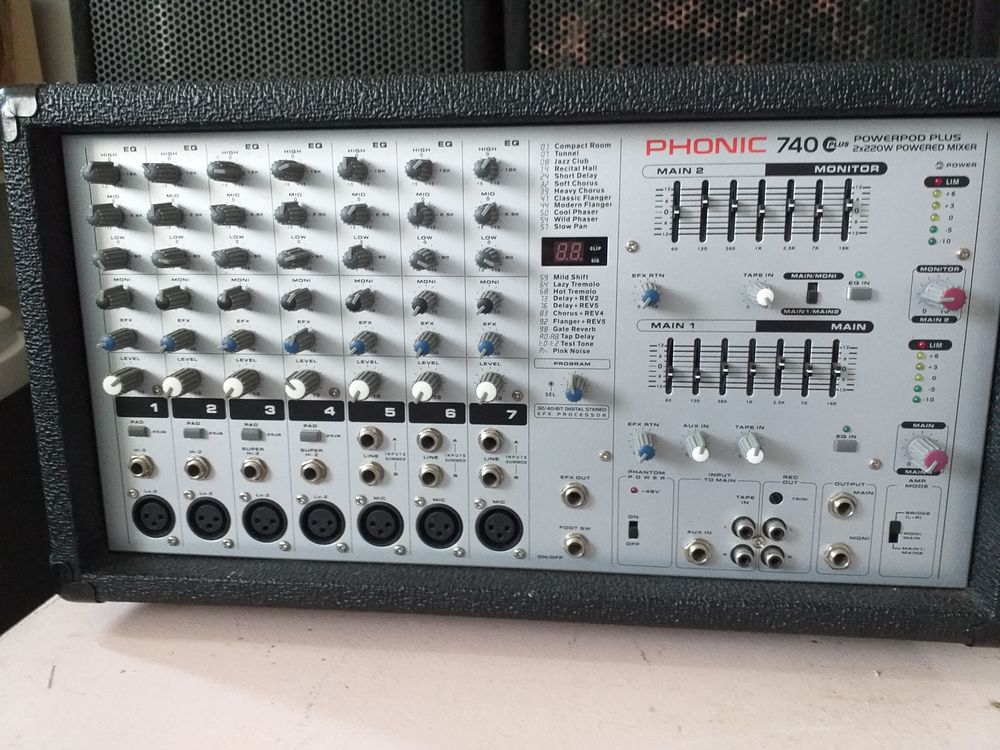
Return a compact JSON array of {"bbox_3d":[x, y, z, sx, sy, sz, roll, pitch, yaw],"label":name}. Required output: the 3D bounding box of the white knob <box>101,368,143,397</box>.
[{"bbox_3d":[-0.178,0.003,0.356,0.011,0.012,0.016,1,11,6],"label":"white knob"}]

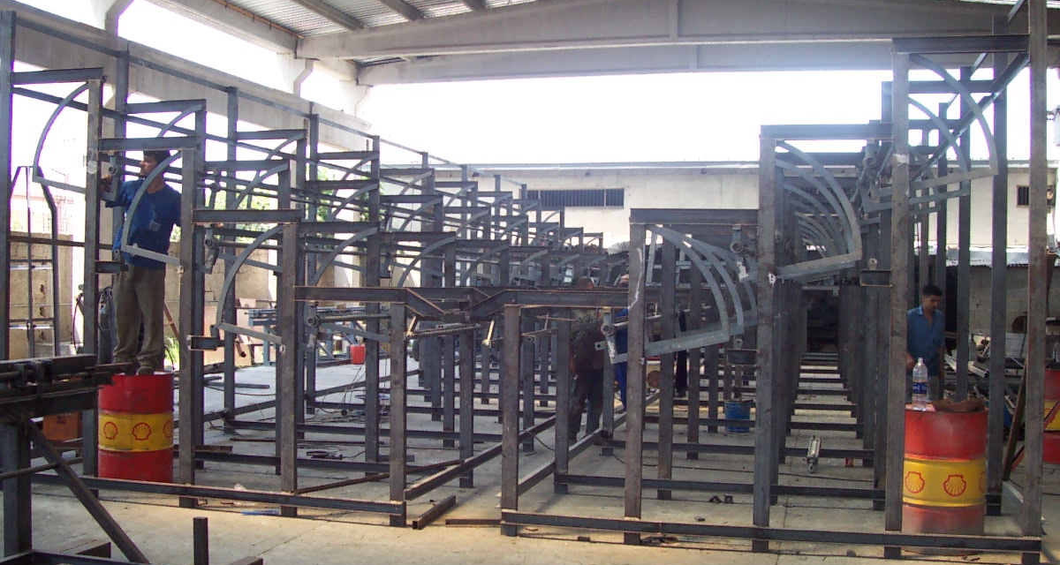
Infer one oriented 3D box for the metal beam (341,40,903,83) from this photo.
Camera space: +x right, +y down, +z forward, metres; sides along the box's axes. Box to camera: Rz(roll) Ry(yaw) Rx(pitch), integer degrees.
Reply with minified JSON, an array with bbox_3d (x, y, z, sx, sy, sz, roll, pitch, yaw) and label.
[{"bbox_3d":[3.065,-4.662,22.331,13.900,1.000,0.290,1,0,15],"label":"metal beam"}]

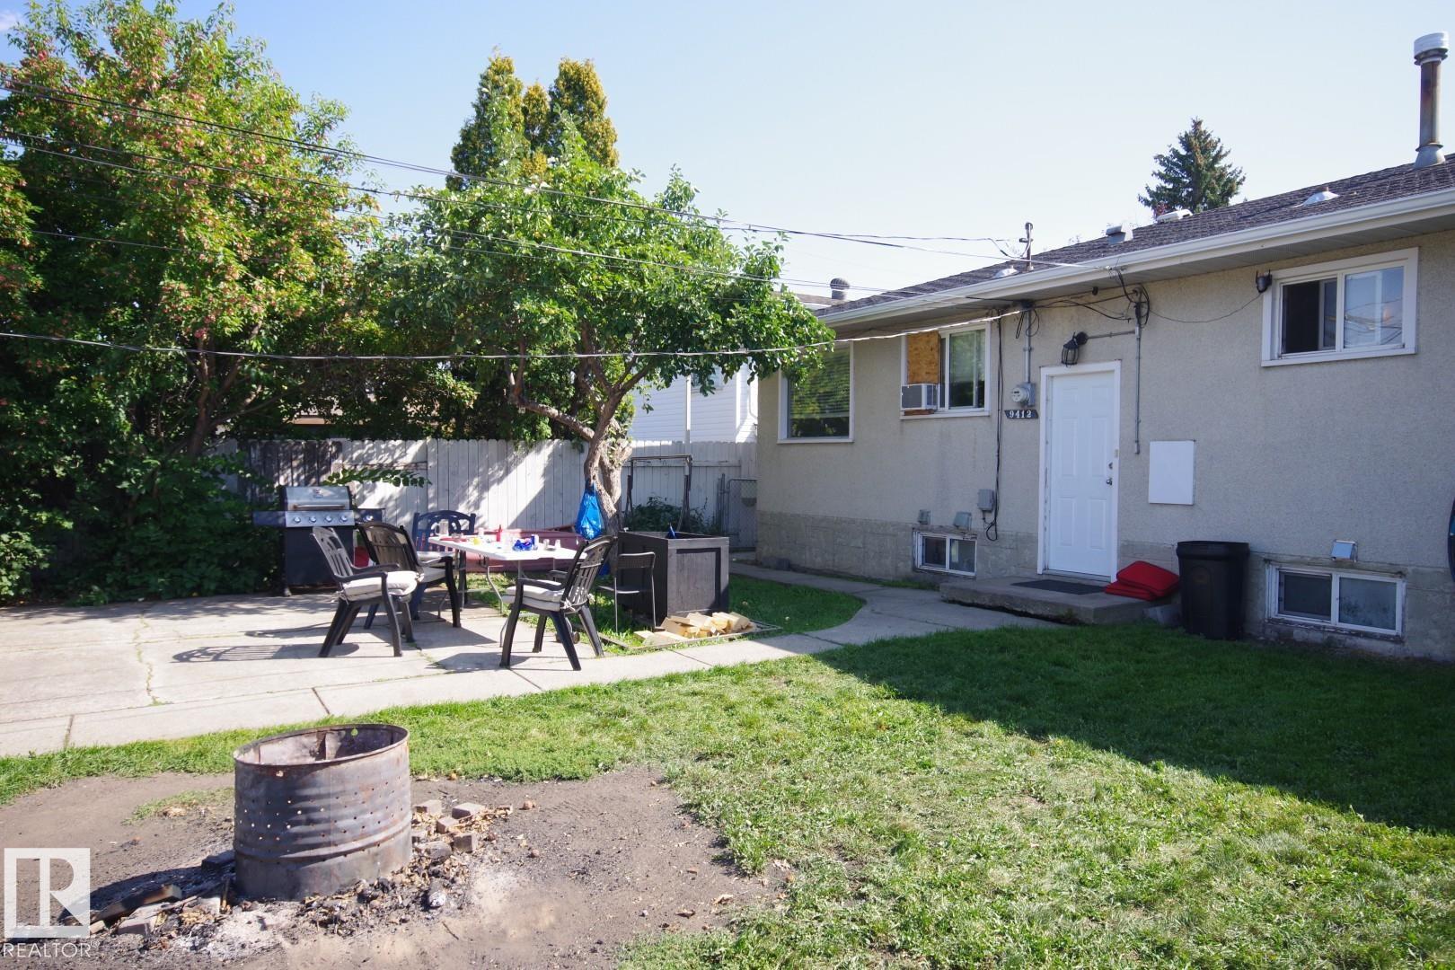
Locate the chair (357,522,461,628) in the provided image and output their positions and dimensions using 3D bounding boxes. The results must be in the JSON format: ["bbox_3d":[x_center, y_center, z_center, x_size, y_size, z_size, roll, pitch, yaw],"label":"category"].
[{"bbox_3d":[-2.759,0.781,8.424,0.570,0.918,0.654,1,1,33],"label":"chair"}]

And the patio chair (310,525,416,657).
[{"bbox_3d":[-2.777,0.802,7.430,0.654,0.918,0.570,0,1,-8],"label":"patio chair"}]

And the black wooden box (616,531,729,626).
[{"bbox_3d":[-0.525,0.867,9.353,0.650,0.769,1.002,0,2,-32],"label":"black wooden box"}]

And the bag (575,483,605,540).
[{"bbox_3d":[-1.693,0.318,11.910,0.360,0.660,0.280,0,1,-8],"label":"bag"}]

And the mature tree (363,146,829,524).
[{"bbox_3d":[-1.585,-1.468,11.772,5.600,5.300,5.200,1,1,0],"label":"mature tree"}]

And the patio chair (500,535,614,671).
[{"bbox_3d":[-1.216,0.826,7.054,0.654,0.918,0.570,1,1,14],"label":"patio chair"}]

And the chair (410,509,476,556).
[{"bbox_3d":[-2.868,0.751,9.768,0.580,0.920,0.630,1,1,-3],"label":"chair"}]

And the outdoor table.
[{"bbox_3d":[-1.898,0.884,8.328,0.740,0.733,1.859,0,1,-35],"label":"outdoor table"}]

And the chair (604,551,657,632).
[{"bbox_3d":[-0.914,0.904,8.651,0.460,0.700,0.480,0,1,-37],"label":"chair"}]

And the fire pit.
[{"bbox_3d":[-1.444,1.154,3.485,0.585,0.455,0.585,-2,-1,-23],"label":"fire pit"}]

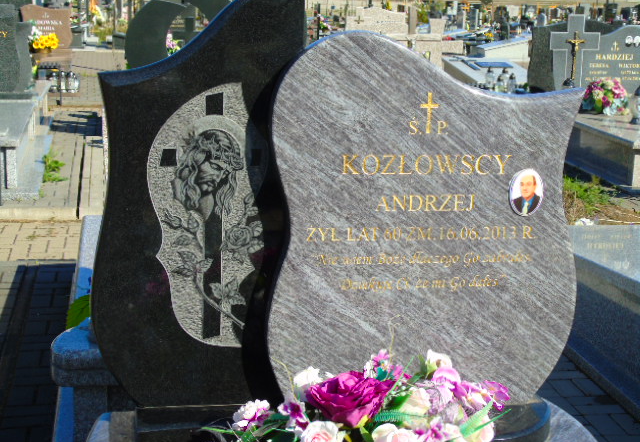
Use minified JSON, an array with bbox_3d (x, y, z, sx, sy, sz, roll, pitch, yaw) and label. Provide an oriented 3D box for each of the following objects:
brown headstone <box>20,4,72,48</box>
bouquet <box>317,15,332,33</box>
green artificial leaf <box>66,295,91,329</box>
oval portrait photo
[{"bbox_3d":[-3.402,-2.426,14.260,0.650,0.550,0.100,0,13,-10],"label":"brown headstone"},{"bbox_3d":[0.066,-2.889,16.854,0.230,0.260,0.200,0,13,-10],"label":"bouquet"},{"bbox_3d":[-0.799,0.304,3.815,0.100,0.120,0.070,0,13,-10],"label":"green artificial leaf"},{"bbox_3d":[0.514,-0.071,2.853,0.091,0.121,0.015,0,13,-10],"label":"oval portrait photo"}]

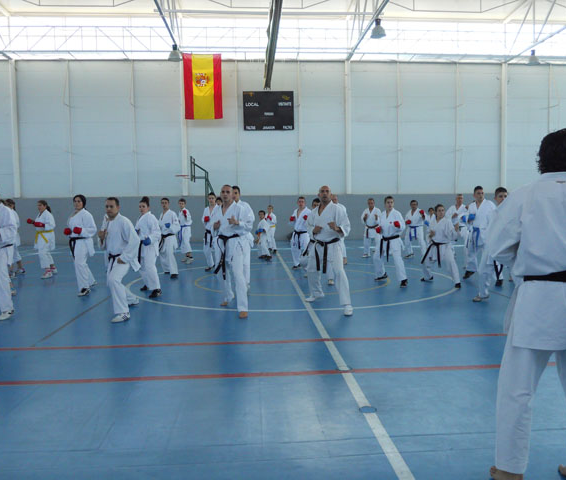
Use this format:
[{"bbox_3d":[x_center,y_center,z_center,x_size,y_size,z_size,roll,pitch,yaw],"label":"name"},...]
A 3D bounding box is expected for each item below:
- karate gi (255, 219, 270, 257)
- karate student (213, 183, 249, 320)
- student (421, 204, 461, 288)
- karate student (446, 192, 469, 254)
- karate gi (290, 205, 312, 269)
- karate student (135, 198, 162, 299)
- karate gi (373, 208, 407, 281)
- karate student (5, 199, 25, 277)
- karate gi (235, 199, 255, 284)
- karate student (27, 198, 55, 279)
[{"bbox_3d":[-0.532,-0.057,13.771,0.450,1.028,0.380,-4,5,-42],"label":"karate gi"},{"bbox_3d":[-0.687,0.111,6.899,0.520,1.671,0.800,0,4,9],"label":"karate student"},{"bbox_3d":[2.740,0.075,9.008,0.680,1.382,0.780,0,4,20],"label":"student"},{"bbox_3d":[4.466,-0.341,13.250,0.620,1.639,0.650,0,4,18],"label":"karate student"},{"bbox_3d":[0.423,-0.077,11.517,0.550,1.334,0.570,0,4,14],"label":"karate gi"},{"bbox_3d":[-2.162,0.091,8.319,0.500,1.574,0.640,1,4,30],"label":"karate student"},{"bbox_3d":[1.874,0.091,9.025,0.560,1.250,0.620,1,4,25],"label":"karate gi"},{"bbox_3d":[-5.857,-0.059,11.250,0.500,1.632,0.600,0,4,8],"label":"karate student"},{"bbox_3d":[-0.715,0.040,9.018,0.570,1.452,0.570,0,4,20],"label":"karate gi"},{"bbox_3d":[-5.069,-0.032,10.864,0.480,1.589,0.700,1,4,33],"label":"karate student"}]

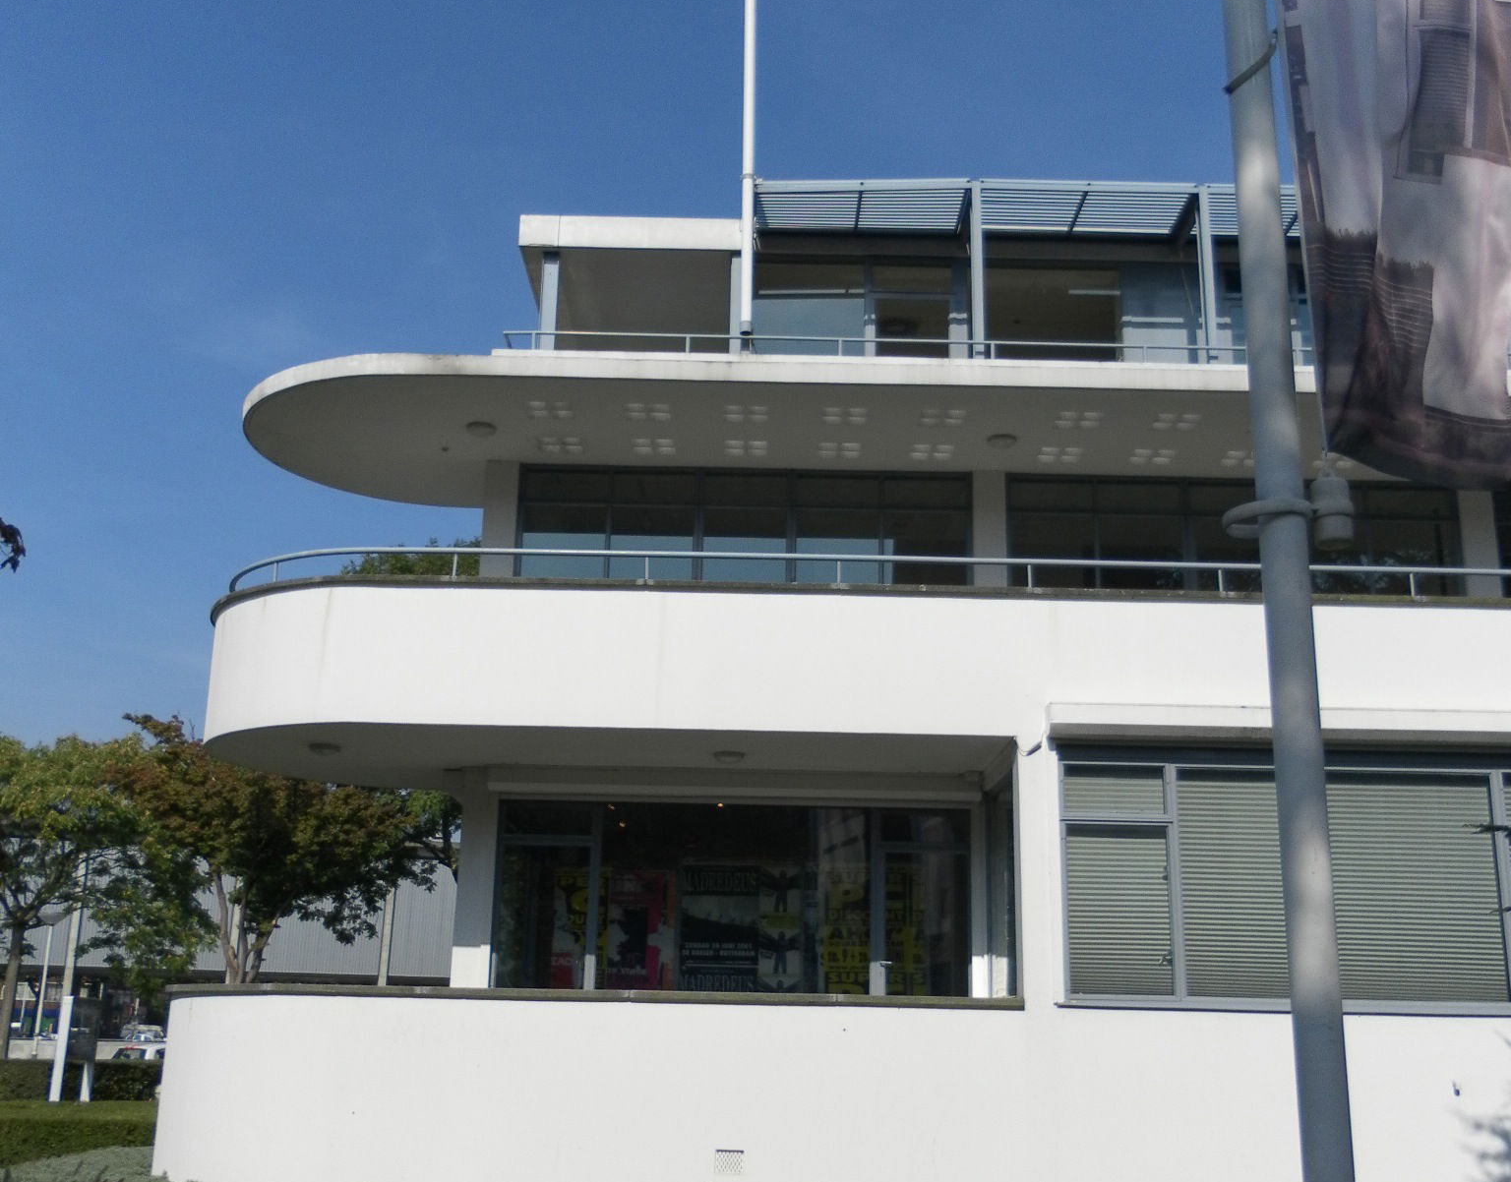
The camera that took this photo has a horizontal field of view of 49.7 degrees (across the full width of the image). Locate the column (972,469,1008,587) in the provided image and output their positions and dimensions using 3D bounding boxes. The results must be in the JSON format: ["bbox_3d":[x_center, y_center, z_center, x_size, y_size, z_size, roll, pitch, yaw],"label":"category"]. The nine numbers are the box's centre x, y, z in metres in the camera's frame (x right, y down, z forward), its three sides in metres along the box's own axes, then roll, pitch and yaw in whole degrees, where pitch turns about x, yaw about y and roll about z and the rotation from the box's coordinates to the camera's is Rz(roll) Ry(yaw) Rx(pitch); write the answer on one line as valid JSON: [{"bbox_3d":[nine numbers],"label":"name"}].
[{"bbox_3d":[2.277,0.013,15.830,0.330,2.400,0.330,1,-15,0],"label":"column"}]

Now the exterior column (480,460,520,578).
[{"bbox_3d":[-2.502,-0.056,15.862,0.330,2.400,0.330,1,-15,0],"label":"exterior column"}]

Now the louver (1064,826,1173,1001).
[{"bbox_3d":[2.896,2.568,13.042,0.870,1.350,0.080,1,-15,0],"label":"louver"}]

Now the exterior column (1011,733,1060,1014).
[{"bbox_3d":[2.291,2.293,13.210,0.340,2.150,0.330,1,-15,0],"label":"exterior column"}]

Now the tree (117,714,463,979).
[{"bbox_3d":[-5.969,4.141,20.648,4.600,6.000,4.500,1,-15,0],"label":"tree"}]

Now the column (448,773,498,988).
[{"bbox_3d":[-2.555,2.880,15.076,0.330,2.450,0.330,1,-15,0],"label":"column"}]

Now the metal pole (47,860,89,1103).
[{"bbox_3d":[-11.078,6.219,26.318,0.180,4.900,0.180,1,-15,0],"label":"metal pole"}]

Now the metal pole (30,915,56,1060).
[{"bbox_3d":[-25.524,14.170,58.393,0.170,4.950,0.170,1,-15,0],"label":"metal pole"}]

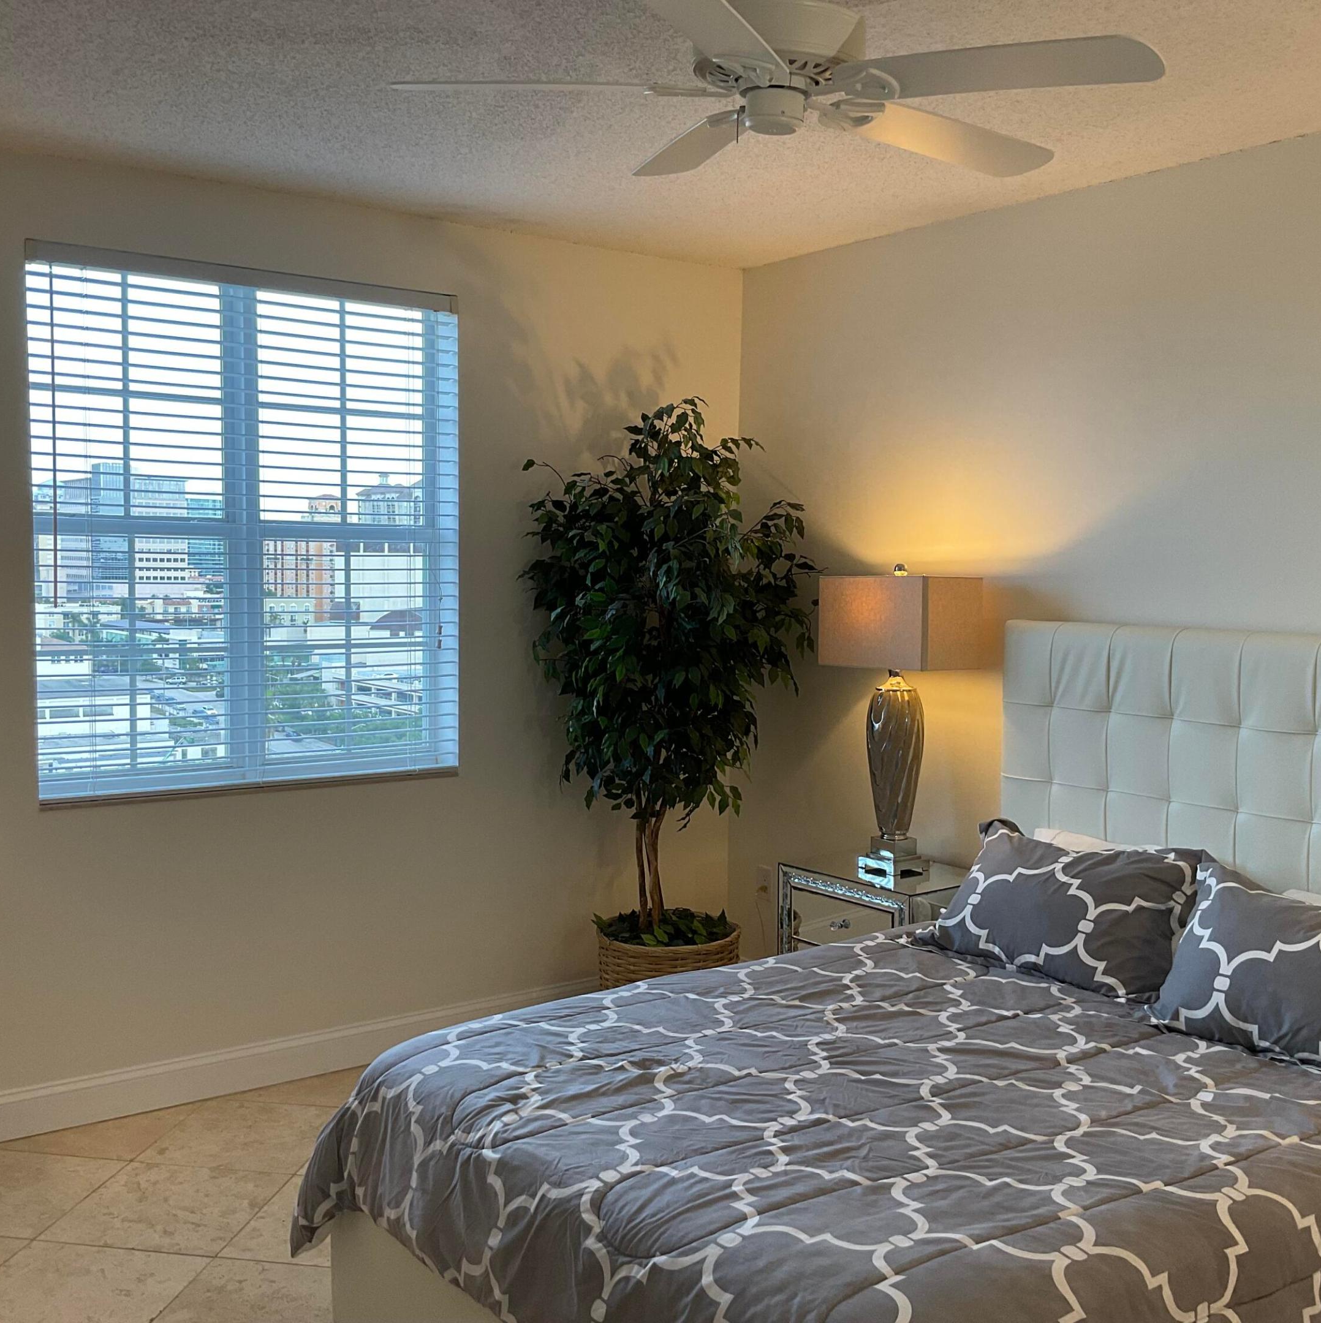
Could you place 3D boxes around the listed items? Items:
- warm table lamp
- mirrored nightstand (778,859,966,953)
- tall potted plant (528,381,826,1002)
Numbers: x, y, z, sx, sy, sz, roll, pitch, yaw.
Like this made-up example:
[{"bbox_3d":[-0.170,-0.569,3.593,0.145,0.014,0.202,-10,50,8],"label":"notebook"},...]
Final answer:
[{"bbox_3d":[0.723,0.172,4.506,0.249,0.933,0.434,-2,5,-36],"label":"warm table lamp"},{"bbox_3d":[0.705,0.974,4.546,0.435,0.674,0.554,-2,5,-36],"label":"mirrored nightstand"},{"bbox_3d":[0.033,0.222,4.796,0.918,2.126,0.898,1,4,0],"label":"tall potted plant"}]

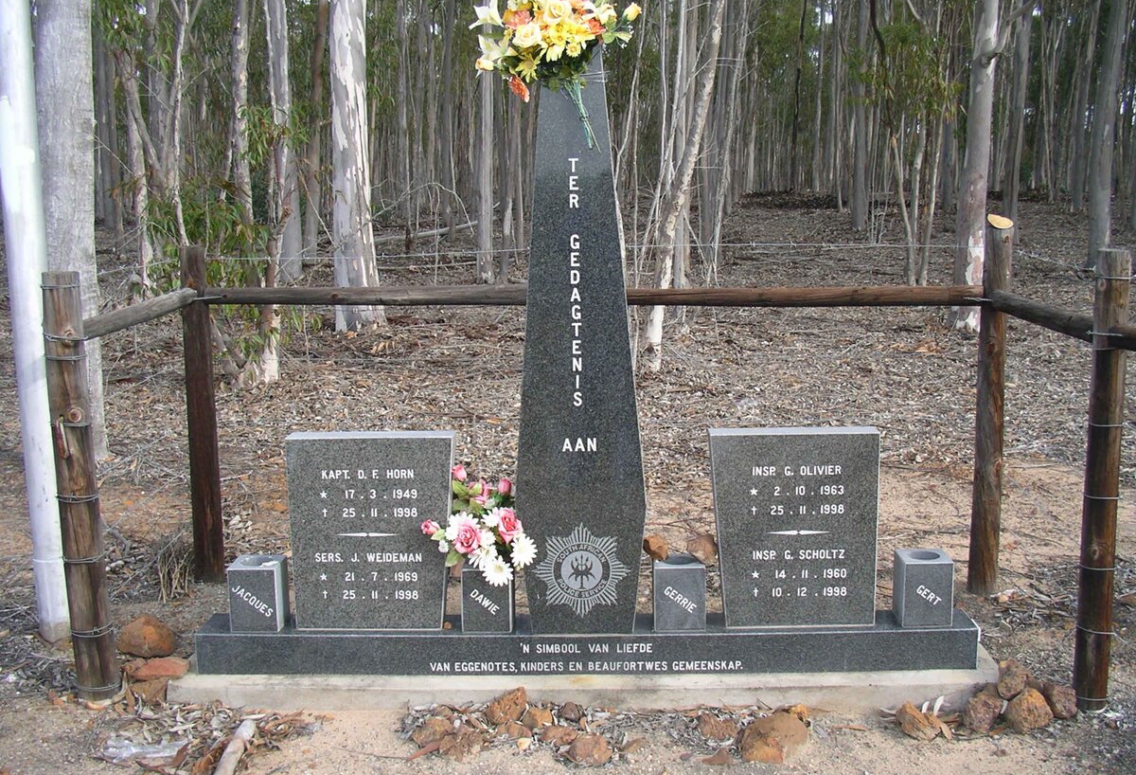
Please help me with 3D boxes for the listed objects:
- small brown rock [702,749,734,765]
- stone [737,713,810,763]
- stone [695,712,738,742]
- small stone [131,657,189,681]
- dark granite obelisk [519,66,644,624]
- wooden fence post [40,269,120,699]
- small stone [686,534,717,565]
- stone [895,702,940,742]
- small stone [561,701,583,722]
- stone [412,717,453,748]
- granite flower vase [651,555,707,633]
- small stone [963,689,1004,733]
[{"bbox_3d":[0.411,1.010,3.326,0.092,0.034,0.060,-1,9,2],"label":"small brown rock"},{"bbox_3d":[0.567,0.969,3.361,0.194,0.109,0.165,-1,9,2],"label":"stone"},{"bbox_3d":[0.416,0.946,3.381,0.117,0.065,0.093,-1,10,2],"label":"stone"},{"bbox_3d":[-1.271,0.877,3.789,0.172,0.053,0.112,-1,9,2],"label":"small stone"},{"bbox_3d":[0.031,-0.121,3.550,0.386,1.720,0.120,-1,10,2],"label":"dark granite obelisk"},{"bbox_3d":[-1.510,0.317,3.757,0.122,1.342,0.122,-1,9,2],"label":"wooden fence post"},{"bbox_3d":[0.420,0.505,3.791,0.097,0.085,0.080,-1,9,2],"label":"small stone"},{"bbox_3d":[0.965,0.923,3.350,0.117,0.092,0.094,-1,10,2],"label":"stone"},{"bbox_3d":[0.013,0.956,3.592,0.067,0.056,0.054,-1,9,2],"label":"small stone"},{"bbox_3d":[-0.381,0.974,3.428,0.120,0.069,0.096,-1,9,2],"label":"stone"},{"bbox_3d":[0.345,0.636,3.767,0.154,0.198,0.148,-1,9,2],"label":"granite flower vase"},{"bbox_3d":[1.180,0.918,3.453,0.105,0.115,0.105,-1,9,2],"label":"small stone"}]

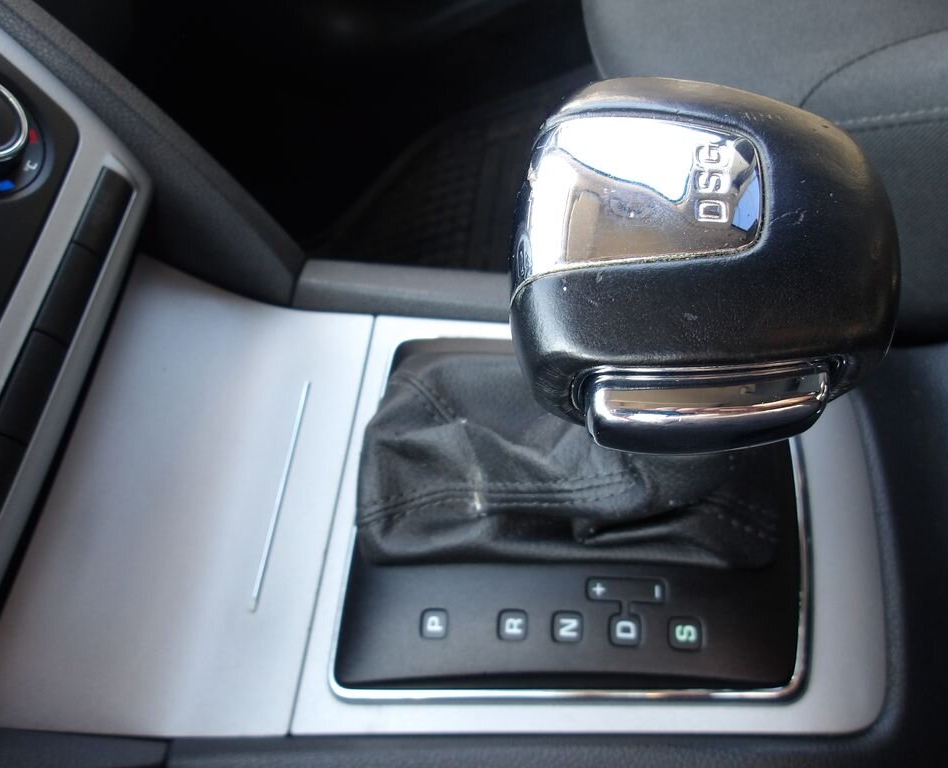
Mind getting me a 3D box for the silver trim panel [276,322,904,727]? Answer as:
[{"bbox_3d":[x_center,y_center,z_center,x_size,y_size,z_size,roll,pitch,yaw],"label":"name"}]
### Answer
[{"bbox_3d":[0.035,0.040,0.255,0.167,0.020,0.146,-1,60,16],"label":"silver trim panel"}]

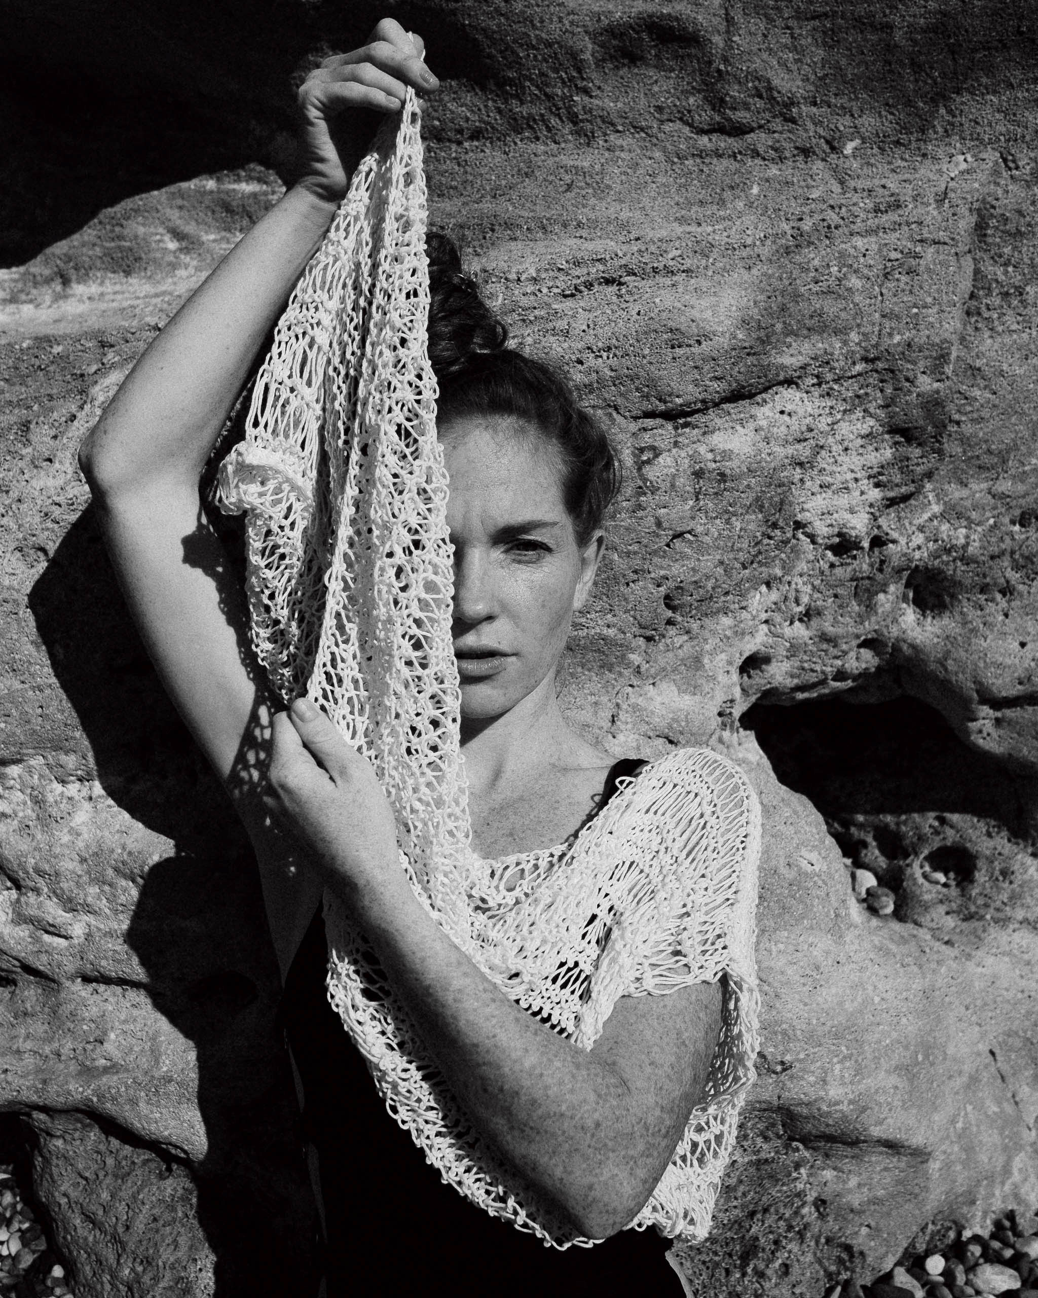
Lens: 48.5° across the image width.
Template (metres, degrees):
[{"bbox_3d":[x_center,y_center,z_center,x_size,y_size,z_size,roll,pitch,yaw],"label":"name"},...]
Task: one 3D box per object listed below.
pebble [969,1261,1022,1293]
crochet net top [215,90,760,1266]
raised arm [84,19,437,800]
[{"bbox_3d":[0.524,0.693,1.270,0.058,0.032,0.042,1,3,14],"label":"pebble"},{"bbox_3d":[-0.022,0.013,0.820,0.385,0.810,0.280,0,3,6],"label":"crochet net top"},{"bbox_3d":[-0.190,-0.173,0.830,0.250,0.545,0.190,5,3,0],"label":"raised arm"}]

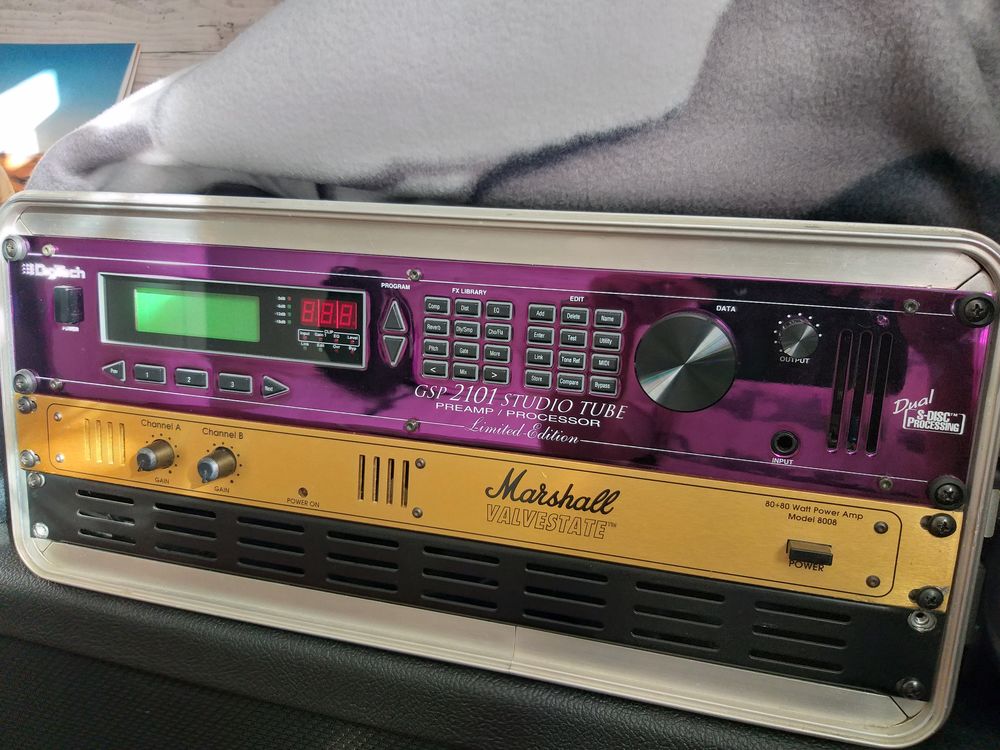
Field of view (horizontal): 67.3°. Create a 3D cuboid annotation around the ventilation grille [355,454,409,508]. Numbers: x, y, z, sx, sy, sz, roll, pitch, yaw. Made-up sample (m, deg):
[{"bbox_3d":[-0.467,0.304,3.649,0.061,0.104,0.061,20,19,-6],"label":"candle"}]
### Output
[{"bbox_3d":[-0.057,0.052,0.372,0.027,0.024,0.003,5,9,16],"label":"ventilation grille"}]

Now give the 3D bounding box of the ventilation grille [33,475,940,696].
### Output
[{"bbox_3d":[-0.048,0.097,0.383,0.483,0.044,0.007,5,9,16],"label":"ventilation grille"}]

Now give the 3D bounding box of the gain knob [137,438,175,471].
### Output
[{"bbox_3d":[-0.185,0.044,0.401,0.016,0.016,0.014,5,9,16],"label":"gain knob"}]

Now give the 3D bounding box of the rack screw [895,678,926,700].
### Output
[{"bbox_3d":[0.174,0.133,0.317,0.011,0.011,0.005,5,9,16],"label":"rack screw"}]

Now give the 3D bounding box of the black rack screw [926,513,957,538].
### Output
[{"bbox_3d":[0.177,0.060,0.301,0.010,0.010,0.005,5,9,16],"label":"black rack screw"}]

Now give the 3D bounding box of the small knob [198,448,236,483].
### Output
[{"bbox_3d":[-0.148,0.048,0.390,0.016,0.016,0.014,5,9,16],"label":"small knob"}]

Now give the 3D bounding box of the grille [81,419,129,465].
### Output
[{"bbox_3d":[-0.219,0.037,0.419,0.026,0.024,0.003,5,9,16],"label":"grille"}]

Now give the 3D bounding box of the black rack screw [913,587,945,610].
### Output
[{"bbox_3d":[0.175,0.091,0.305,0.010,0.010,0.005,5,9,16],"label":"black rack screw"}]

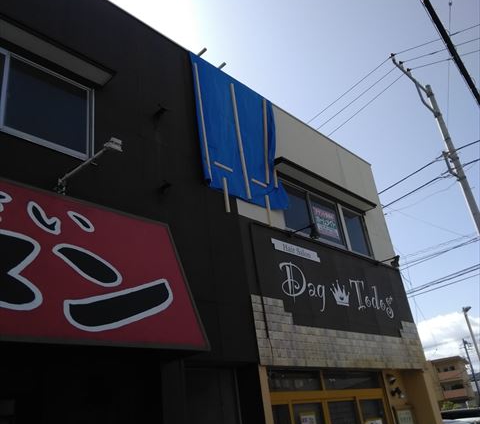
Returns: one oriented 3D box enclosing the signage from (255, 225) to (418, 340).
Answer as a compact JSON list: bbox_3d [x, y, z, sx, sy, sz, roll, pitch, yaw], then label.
[{"bbox_3d":[1.669,1.161,7.749,0.100,1.362,4.521,-27,-31,35],"label":"signage"}]

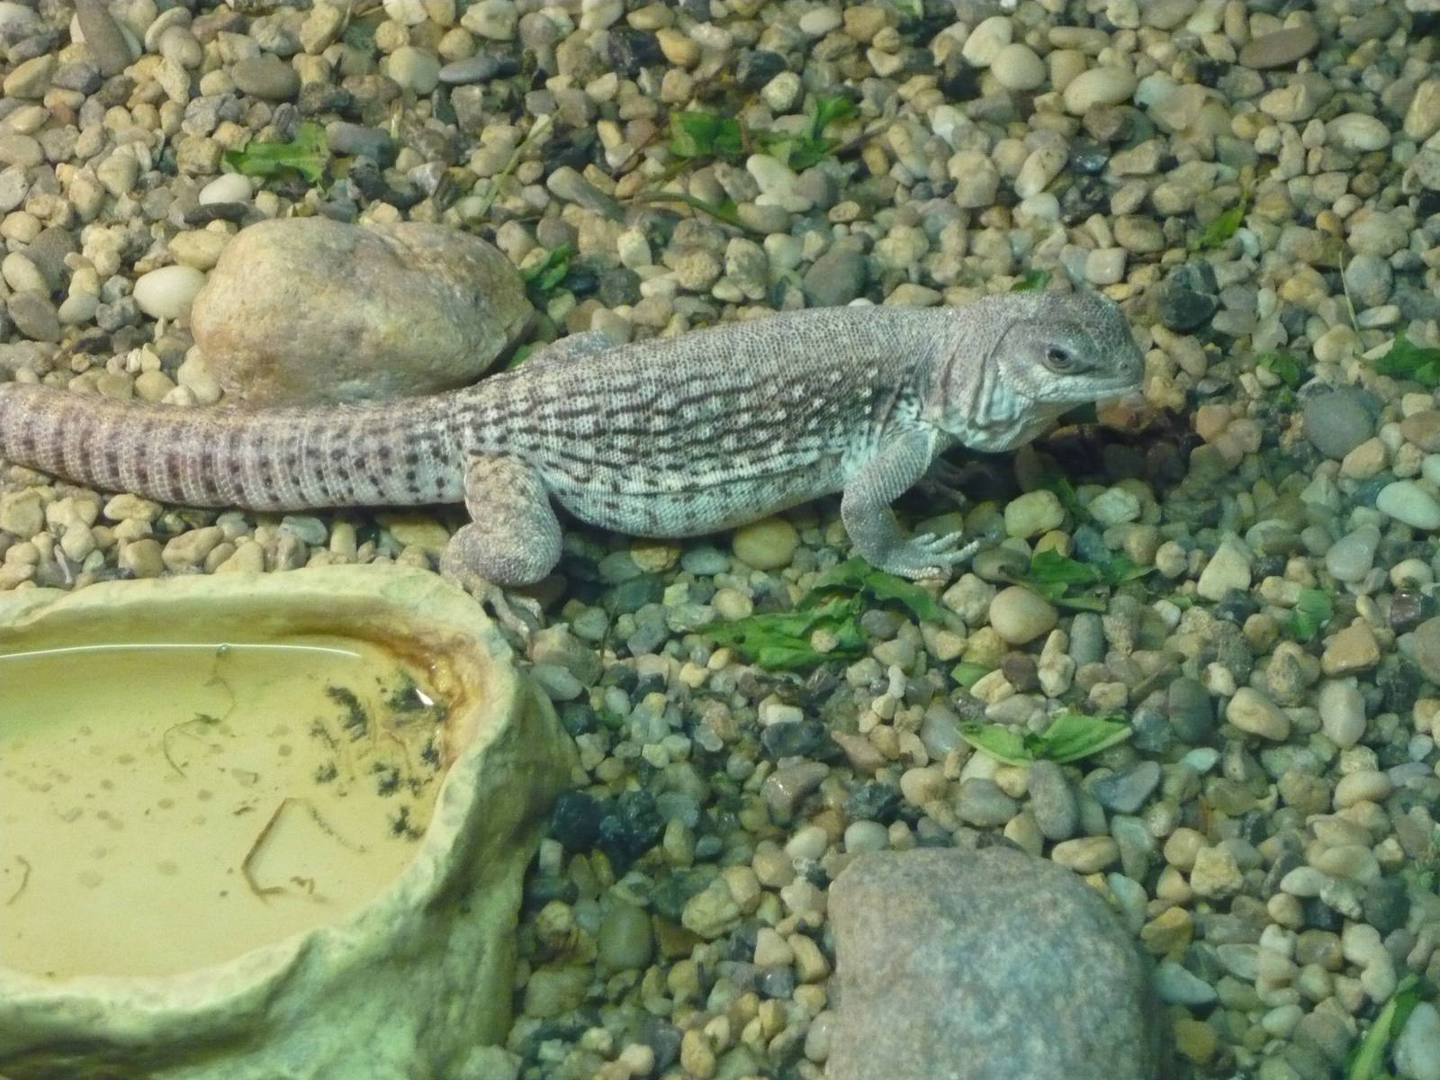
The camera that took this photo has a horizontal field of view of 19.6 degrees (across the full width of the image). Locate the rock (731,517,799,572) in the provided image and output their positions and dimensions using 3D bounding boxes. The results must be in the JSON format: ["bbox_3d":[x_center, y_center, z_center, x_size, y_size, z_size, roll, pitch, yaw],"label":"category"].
[{"bbox_3d":[0.010,0.000,0.920,0.015,0.011,0.013,0,46,0],"label":"rock"}]

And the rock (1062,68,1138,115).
[{"bbox_3d":[0.094,-0.111,1.027,0.019,0.012,0.011,-11,47,-10],"label":"rock"}]

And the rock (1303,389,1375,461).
[{"bbox_3d":[0.141,-0.026,0.945,0.017,0.014,0.017,0,46,0],"label":"rock"}]

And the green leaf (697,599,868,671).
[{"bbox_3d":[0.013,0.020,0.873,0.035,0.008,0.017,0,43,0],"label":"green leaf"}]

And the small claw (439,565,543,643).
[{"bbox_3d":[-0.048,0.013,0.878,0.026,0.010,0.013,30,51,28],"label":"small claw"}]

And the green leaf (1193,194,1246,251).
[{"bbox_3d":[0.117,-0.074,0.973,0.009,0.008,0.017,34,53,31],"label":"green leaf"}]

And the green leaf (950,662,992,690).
[{"bbox_3d":[0.054,0.029,0.894,0.011,0.004,0.009,0,46,0],"label":"green leaf"}]

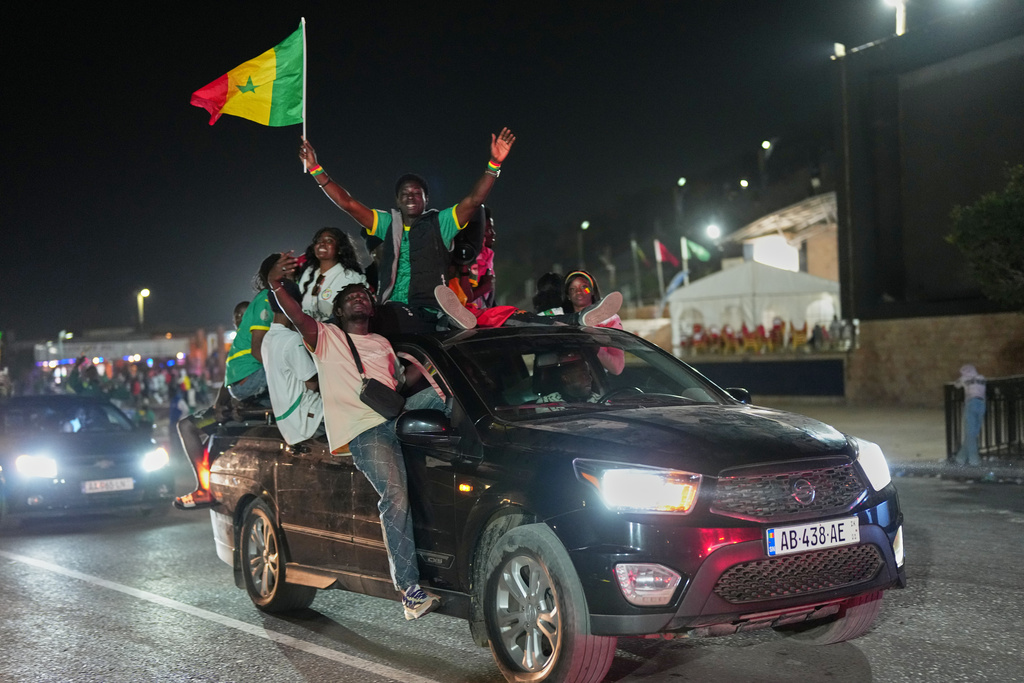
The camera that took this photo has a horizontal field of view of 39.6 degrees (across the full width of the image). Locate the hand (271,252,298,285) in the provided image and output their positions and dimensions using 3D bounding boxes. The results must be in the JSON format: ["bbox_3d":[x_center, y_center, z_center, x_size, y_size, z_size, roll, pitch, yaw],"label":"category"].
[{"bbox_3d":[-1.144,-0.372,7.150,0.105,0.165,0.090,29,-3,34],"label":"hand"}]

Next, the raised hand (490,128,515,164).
[{"bbox_3d":[-0.048,-1.096,7.950,0.130,0.195,0.070,13,6,1],"label":"raised hand"}]

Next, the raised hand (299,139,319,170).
[{"bbox_3d":[-1.147,-1.055,8.000,0.100,0.180,0.090,-10,3,24],"label":"raised hand"}]

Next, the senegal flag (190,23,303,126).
[{"bbox_3d":[-1.512,-1.521,8.100,0.630,0.570,0.220,-2,-1,9],"label":"senegal flag"}]

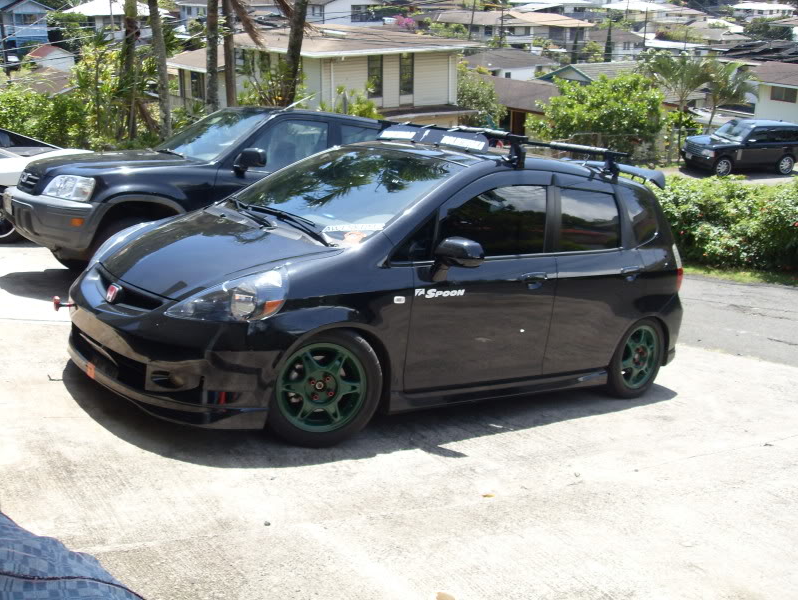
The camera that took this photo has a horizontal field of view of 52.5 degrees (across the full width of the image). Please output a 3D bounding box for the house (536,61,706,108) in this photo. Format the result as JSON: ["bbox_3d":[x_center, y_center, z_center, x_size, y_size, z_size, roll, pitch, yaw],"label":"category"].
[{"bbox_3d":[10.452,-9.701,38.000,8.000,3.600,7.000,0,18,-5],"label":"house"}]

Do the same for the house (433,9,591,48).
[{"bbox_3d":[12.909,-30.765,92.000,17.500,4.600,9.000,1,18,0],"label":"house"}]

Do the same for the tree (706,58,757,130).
[{"bbox_3d":[13.154,-7.497,32.000,2.200,3.900,2.100,6,15,21],"label":"tree"}]

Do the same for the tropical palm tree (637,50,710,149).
[{"bbox_3d":[9.502,-6.802,28.000,2.200,3.600,2.200,1,18,0],"label":"tropical palm tree"}]

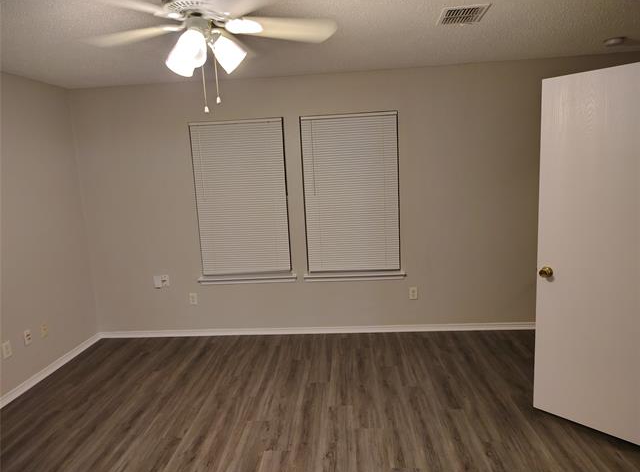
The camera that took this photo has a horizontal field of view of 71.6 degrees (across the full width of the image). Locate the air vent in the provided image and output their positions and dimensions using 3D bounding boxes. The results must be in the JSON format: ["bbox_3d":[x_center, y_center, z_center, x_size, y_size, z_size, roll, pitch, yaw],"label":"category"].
[{"bbox_3d":[0.822,-1.262,2.548,0.250,0.016,0.298,-2,9,4],"label":"air vent"}]

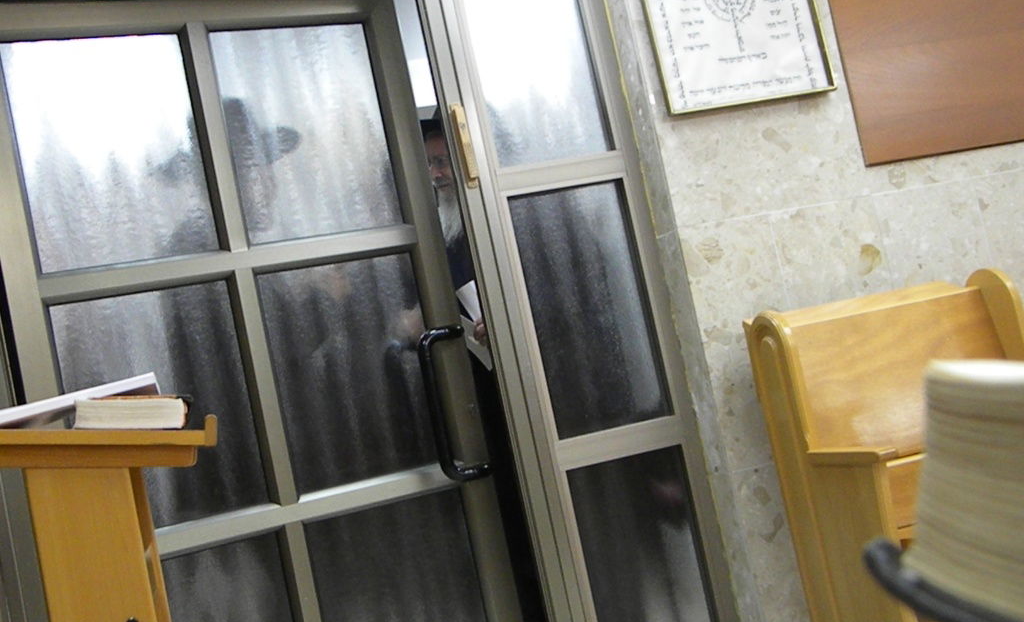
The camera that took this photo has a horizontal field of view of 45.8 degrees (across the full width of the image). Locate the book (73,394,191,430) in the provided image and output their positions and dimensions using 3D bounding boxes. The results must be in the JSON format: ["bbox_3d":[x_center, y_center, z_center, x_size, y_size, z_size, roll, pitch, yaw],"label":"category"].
[{"bbox_3d":[-0.503,0.141,1.618,0.141,0.042,0.205,2,-8,-15],"label":"book"}]

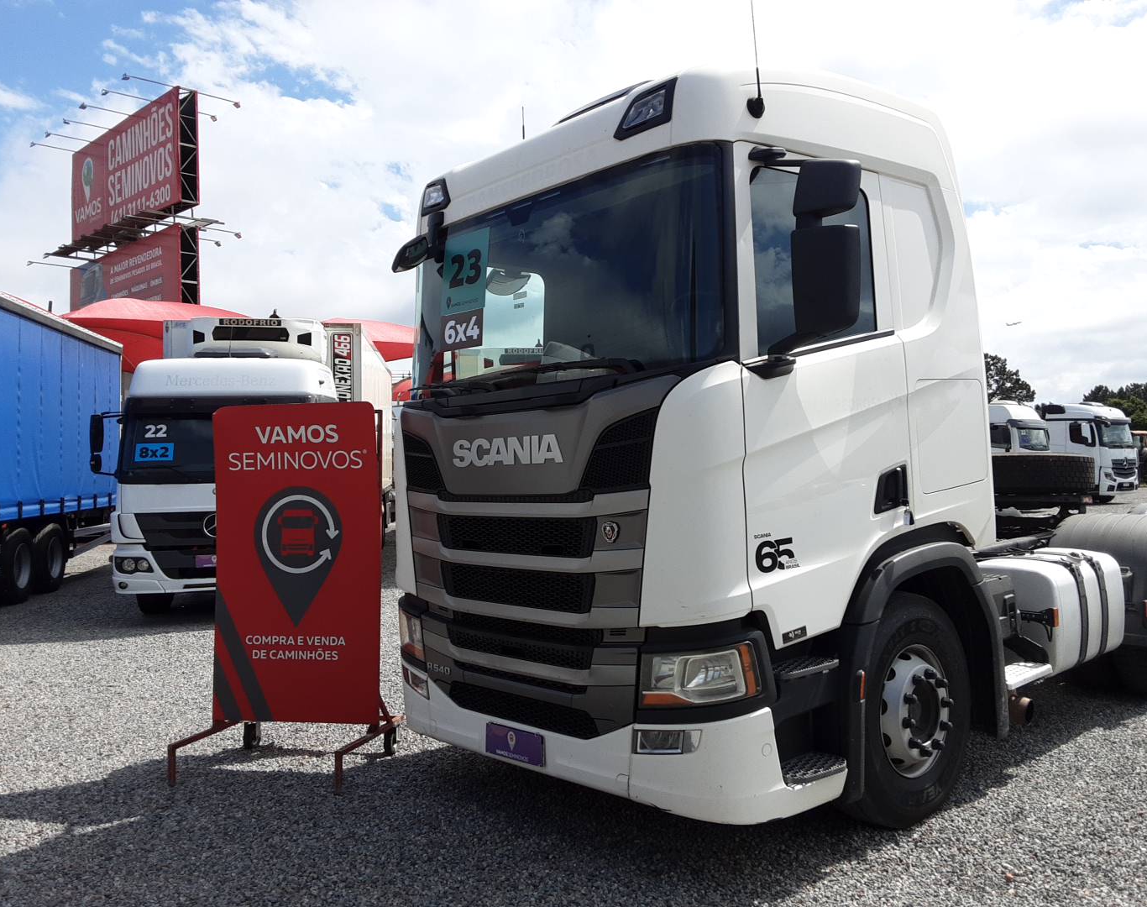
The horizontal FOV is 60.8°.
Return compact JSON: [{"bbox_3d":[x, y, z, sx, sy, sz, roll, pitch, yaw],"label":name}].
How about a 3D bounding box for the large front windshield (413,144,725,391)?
[{"bbox_3d":[-0.216,-0.743,4.501,0.270,0.960,2.200,0,-2,-42],"label":"large front windshield"}]

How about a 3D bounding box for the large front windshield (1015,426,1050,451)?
[{"bbox_3d":[15.020,-0.494,32.000,2.050,0.770,0.250,0,-2,-35],"label":"large front windshield"}]

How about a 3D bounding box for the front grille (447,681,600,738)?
[{"bbox_3d":[-0.263,1.133,4.361,0.080,0.140,1.050,0,-2,-42],"label":"front grille"}]

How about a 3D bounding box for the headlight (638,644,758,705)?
[{"bbox_3d":[0.488,0.853,3.732,0.450,0.250,0.200,-3,-2,36],"label":"headlight"}]

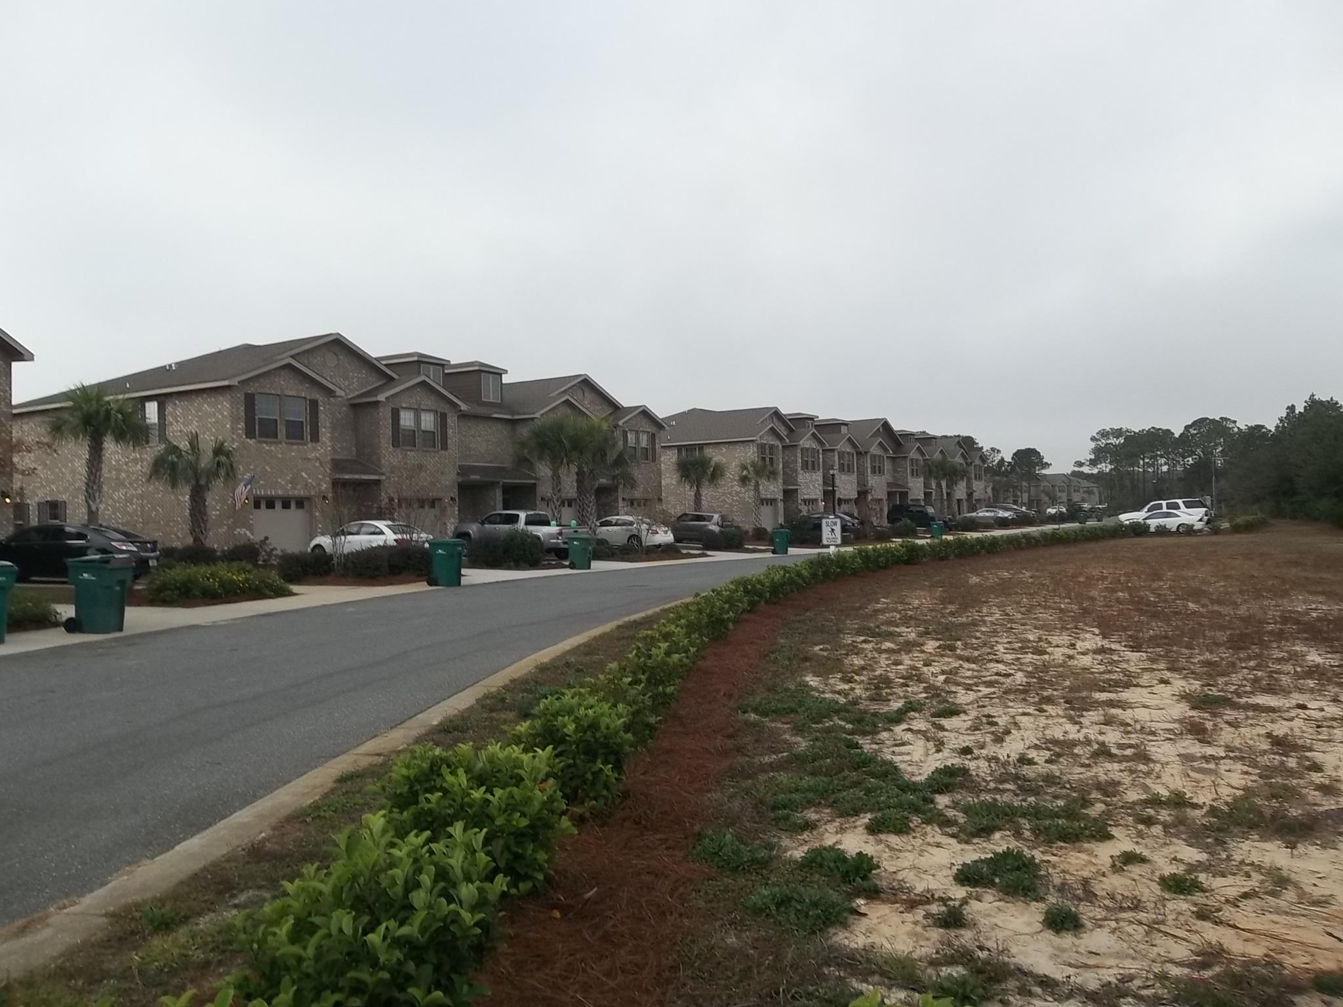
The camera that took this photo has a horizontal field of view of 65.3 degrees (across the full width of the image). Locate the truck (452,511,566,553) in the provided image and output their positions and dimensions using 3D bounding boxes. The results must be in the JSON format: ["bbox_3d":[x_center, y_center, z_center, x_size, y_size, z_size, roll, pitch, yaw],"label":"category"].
[{"bbox_3d":[-5.413,1.175,37.682,5.350,1.790,1.900,-1,-1,32],"label":"truck"}]

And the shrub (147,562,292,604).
[{"bbox_3d":[-9.595,1.648,22.200,1.600,0.680,2.900,-1,-1,16],"label":"shrub"}]

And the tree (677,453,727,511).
[{"bbox_3d":[1.790,-0.550,65.000,3.100,5.200,3.100,-1,-1,2],"label":"tree"}]

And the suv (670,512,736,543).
[{"bbox_3d":[1.326,1.302,55.660,4.400,1.620,1.800,-1,-1,32],"label":"suv"}]

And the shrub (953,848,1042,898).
[{"bbox_3d":[1.368,1.526,4.400,0.360,0.120,0.290,-1,-1,17],"label":"shrub"}]

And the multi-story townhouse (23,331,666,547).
[{"bbox_3d":[-14.539,-2.409,51.001,17.000,9.000,27.500,-1,-1,32],"label":"multi-story townhouse"}]

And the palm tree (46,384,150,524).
[{"bbox_3d":[-16.451,-0.624,30.000,2.600,5.300,2.600,-1,-1,-30],"label":"palm tree"}]

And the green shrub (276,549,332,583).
[{"bbox_3d":[-9.395,1.552,26.800,1.400,0.820,1.300,-1,-1,-19],"label":"green shrub"}]

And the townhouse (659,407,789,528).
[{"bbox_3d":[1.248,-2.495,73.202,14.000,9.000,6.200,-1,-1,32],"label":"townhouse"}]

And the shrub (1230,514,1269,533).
[{"bbox_3d":[32.532,1.090,59.000,2.200,0.850,1.500,-1,-1,25],"label":"shrub"}]

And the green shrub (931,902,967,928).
[{"bbox_3d":[1.023,1.515,3.870,0.130,0.060,0.110,-1,-1,0],"label":"green shrub"}]

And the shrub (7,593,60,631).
[{"bbox_3d":[-10.222,1.686,16.500,0.900,0.520,1.100,-1,-1,10],"label":"shrub"}]

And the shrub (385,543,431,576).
[{"bbox_3d":[-7.366,1.548,29.300,1.350,0.870,1.300,-1,-1,-14],"label":"shrub"}]

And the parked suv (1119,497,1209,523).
[{"bbox_3d":[29.925,0.816,63.500,5.150,1.930,2.000,-4,-2,28],"label":"parked suv"}]

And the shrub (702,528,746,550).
[{"bbox_3d":[2.330,1.633,47.000,1.950,0.970,1.600,-1,-1,3],"label":"shrub"}]

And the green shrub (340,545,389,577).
[{"bbox_3d":[-8.277,1.561,28.300,1.200,0.800,1.100,-1,-1,-20],"label":"green shrub"}]

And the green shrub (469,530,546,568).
[{"bbox_3d":[-5.189,1.392,33.000,2.250,1.170,1.400,-1,-1,10],"label":"green shrub"}]

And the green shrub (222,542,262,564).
[{"bbox_3d":[-13.535,1.606,33.000,1.350,0.750,1.250,-1,-1,-22],"label":"green shrub"}]

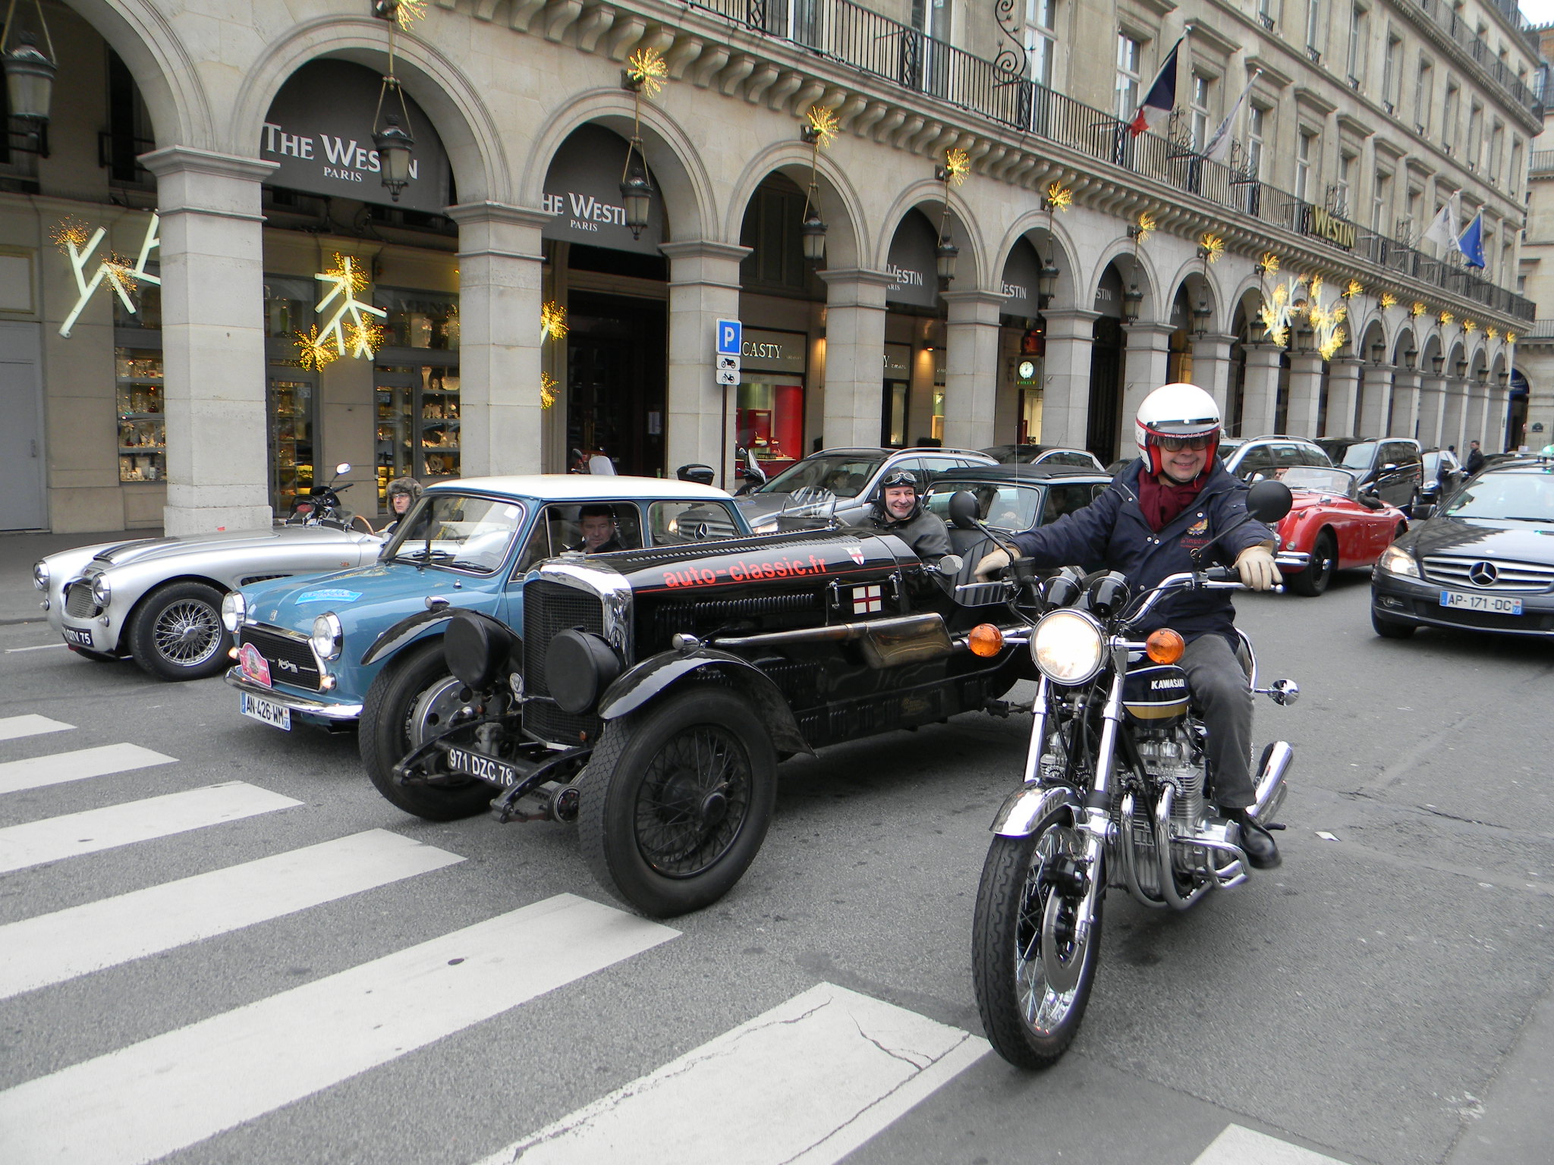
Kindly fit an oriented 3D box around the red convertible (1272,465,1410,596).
[{"bbox_3d":[6.178,-0.698,14.597,1.640,1.360,4.450,8,10,44],"label":"red convertible"}]

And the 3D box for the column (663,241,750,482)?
[{"bbox_3d":[-1.054,-2.776,18.161,0.845,4.013,1.012,8,9,41],"label":"column"}]

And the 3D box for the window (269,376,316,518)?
[{"bbox_3d":[-6.741,-1.867,17.550,0.120,1.921,0.734,8,9,41],"label":"window"}]

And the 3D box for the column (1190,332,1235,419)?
[{"bbox_3d":[9.907,-3.841,29.360,0.821,3.780,0.921,8,9,41],"label":"column"}]

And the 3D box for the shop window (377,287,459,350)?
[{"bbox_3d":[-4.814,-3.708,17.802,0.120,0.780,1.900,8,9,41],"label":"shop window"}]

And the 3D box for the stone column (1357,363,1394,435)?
[{"bbox_3d":[20.219,-5.219,42.531,0.867,4.125,1.039,8,9,41],"label":"stone column"}]

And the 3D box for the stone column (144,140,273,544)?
[{"bbox_3d":[-5.371,-2.067,11.974,0.821,3.780,0.921,8,9,41],"label":"stone column"}]

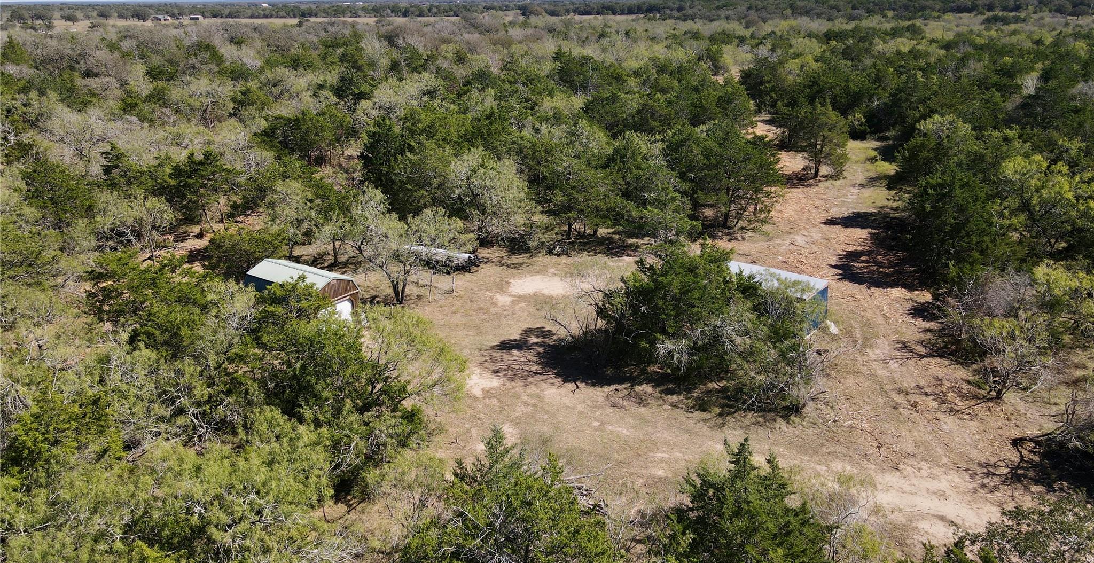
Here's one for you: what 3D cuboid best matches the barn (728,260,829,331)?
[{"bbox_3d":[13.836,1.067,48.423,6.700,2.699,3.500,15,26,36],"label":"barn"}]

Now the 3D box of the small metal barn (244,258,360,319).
[{"bbox_3d":[-15.562,0.912,48.140,6.592,3.816,3.920,14,25,33],"label":"small metal barn"}]

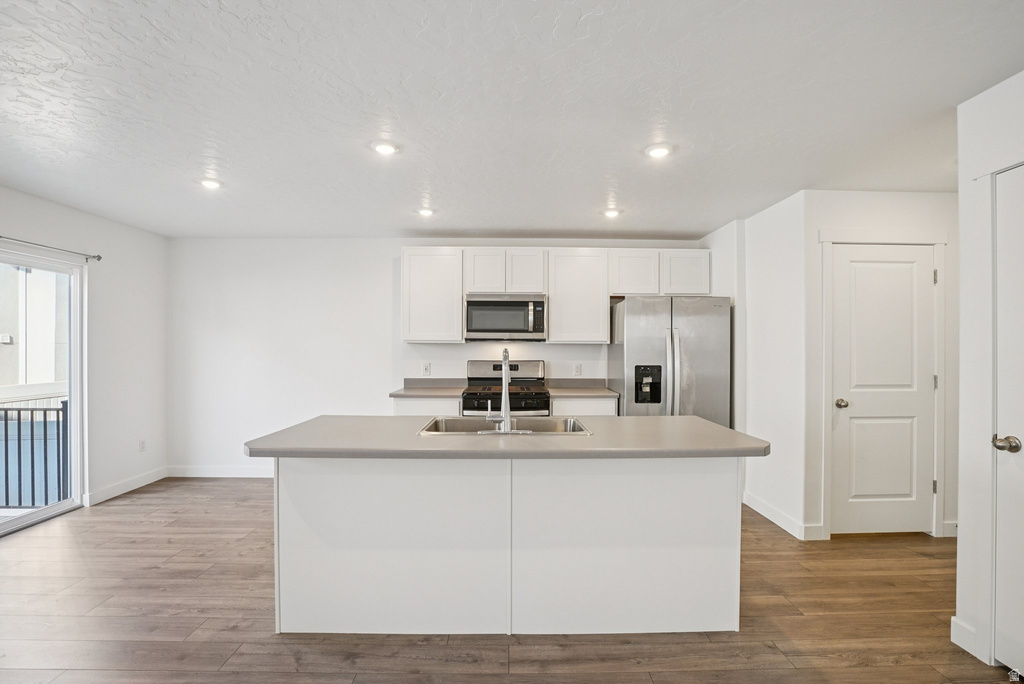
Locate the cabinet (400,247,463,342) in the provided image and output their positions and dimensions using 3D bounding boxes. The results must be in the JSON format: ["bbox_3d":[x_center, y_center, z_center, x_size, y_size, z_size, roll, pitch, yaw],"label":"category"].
[{"bbox_3d":[-0.739,-0.443,4.450,0.600,0.913,0.330,0,0,0],"label":"cabinet"}]

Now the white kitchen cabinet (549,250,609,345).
[{"bbox_3d":[0.628,-0.434,4.450,0.600,0.913,0.330,0,0,0],"label":"white kitchen cabinet"}]

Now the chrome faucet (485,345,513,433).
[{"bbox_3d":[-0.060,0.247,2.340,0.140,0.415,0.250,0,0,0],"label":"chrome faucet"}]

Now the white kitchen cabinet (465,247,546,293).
[{"bbox_3d":[-0.068,-0.680,4.448,0.768,0.447,0.320,0,-1,0],"label":"white kitchen cabinet"}]

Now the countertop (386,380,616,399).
[{"bbox_3d":[-0.064,0.432,4.300,2.010,0.125,0.635,0,0,0],"label":"countertop"}]

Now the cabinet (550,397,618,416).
[{"bbox_3d":[0.634,0.931,4.305,0.600,0.878,0.610,0,0,0],"label":"cabinet"}]

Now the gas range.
[{"bbox_3d":[-0.050,0.778,4.250,0.760,1.182,0.700,0,0,0],"label":"gas range"}]

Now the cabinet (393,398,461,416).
[{"bbox_3d":[-0.752,0.931,4.258,0.608,0.876,0.620,0,-1,0],"label":"cabinet"}]

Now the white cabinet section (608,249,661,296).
[{"bbox_3d":[1.181,-0.663,4.485,0.491,0.455,0.324,0,0,-1],"label":"white cabinet section"}]

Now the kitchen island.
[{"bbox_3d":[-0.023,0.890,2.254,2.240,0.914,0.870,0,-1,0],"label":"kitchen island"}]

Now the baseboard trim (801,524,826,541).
[{"bbox_3d":[2.052,1.313,3.103,0.175,0.100,0.018,0,-1,0],"label":"baseboard trim"}]

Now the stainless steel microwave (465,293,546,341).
[{"bbox_3d":[-0.055,-0.226,4.420,0.757,0.432,0.390,0,0,0],"label":"stainless steel microwave"}]

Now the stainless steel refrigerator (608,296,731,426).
[{"bbox_3d":[1.365,0.501,4.157,0.874,1.745,0.820,0,-1,0],"label":"stainless steel refrigerator"}]

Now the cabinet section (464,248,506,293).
[{"bbox_3d":[-0.252,-0.669,4.461,0.388,0.455,0.324,0,0,-1],"label":"cabinet section"}]

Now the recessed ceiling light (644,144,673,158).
[{"bbox_3d":[0.821,-1.077,2.559,0.158,0.020,0.158,0,-1,0],"label":"recessed ceiling light"}]

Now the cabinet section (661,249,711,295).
[{"bbox_3d":[1.669,-0.660,4.493,0.484,0.455,0.324,0,0,-1],"label":"cabinet section"}]

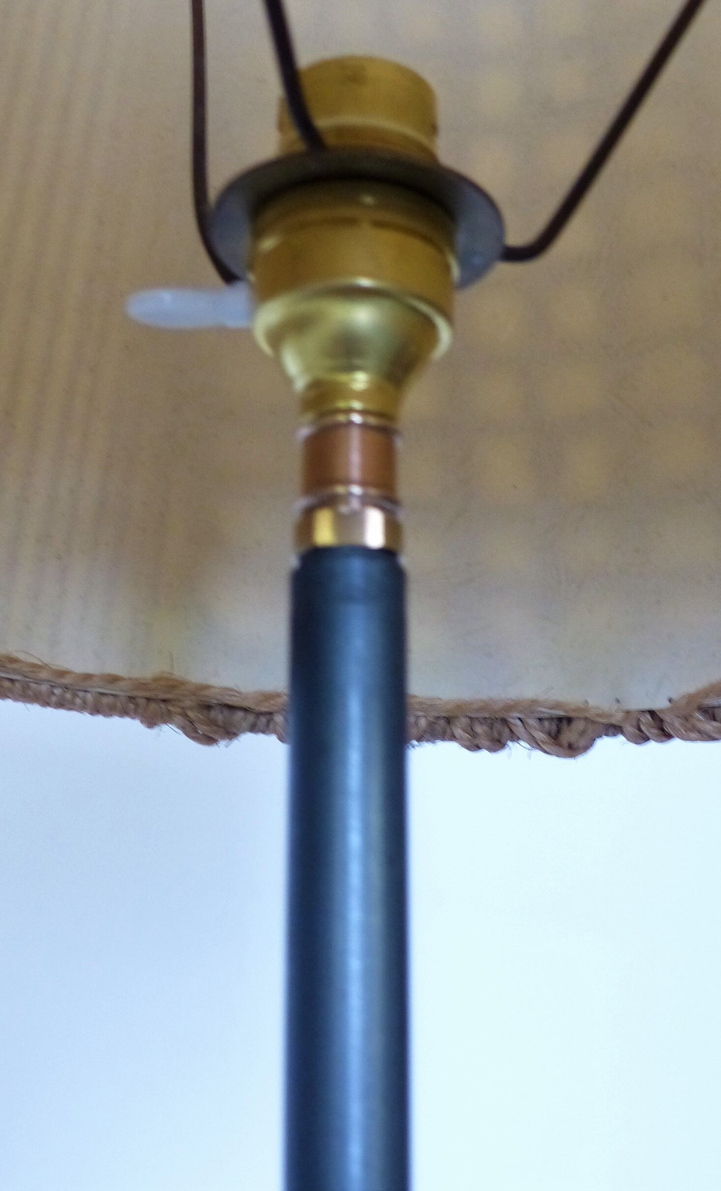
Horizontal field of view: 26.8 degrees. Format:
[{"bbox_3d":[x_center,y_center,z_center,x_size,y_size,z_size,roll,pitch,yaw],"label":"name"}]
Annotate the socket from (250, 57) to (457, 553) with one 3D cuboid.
[{"bbox_3d":[-0.001,-0.045,0.249,0.034,0.082,0.034,1,-15,0],"label":"socket"}]

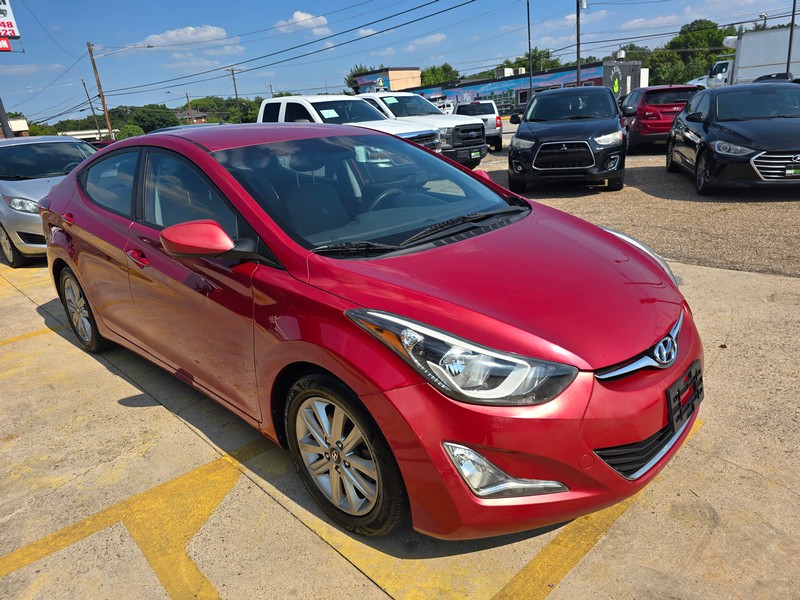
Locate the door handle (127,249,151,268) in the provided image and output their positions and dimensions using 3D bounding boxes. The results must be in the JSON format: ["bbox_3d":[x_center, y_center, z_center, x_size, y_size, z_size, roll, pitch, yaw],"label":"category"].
[{"bbox_3d":[-1.288,-0.206,2.614,0.230,0.075,0.055,14,25,41],"label":"door handle"}]

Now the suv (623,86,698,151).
[{"bbox_3d":[7.170,-5.161,14.870,1.820,1.640,4.400,1,20,14],"label":"suv"}]

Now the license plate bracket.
[{"bbox_3d":[0.989,0.322,1.839,0.030,0.155,0.330,1,17,45],"label":"license plate bracket"}]

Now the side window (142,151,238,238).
[{"bbox_3d":[-1.021,-0.519,2.510,1.000,0.410,0.070,14,3,41],"label":"side window"}]

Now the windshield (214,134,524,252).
[{"bbox_3d":[-0.080,-0.583,2.602,1.440,0.130,1.020,-20,49,-44],"label":"windshield"}]

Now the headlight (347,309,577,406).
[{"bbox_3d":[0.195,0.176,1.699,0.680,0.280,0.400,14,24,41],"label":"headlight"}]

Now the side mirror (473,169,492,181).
[{"bbox_3d":[0.479,-0.730,3.267,0.170,0.160,0.220,14,25,41],"label":"side mirror"}]

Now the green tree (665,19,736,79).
[{"bbox_3d":[27.431,-21.363,49.386,7.500,8.600,7.500,6,21,27],"label":"green tree"}]

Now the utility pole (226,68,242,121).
[{"bbox_3d":[-21.437,-25.078,70.775,2.200,10.380,0.350,-9,18,-14],"label":"utility pole"}]

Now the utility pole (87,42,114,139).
[{"bbox_3d":[-25.024,-16.272,45.138,0.320,10.051,0.320,-13,20,-25],"label":"utility pole"}]

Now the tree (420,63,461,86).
[{"bbox_3d":[4.693,-22.754,60.757,5.500,7.965,5.500,-3,18,6],"label":"tree"}]

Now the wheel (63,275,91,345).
[{"bbox_3d":[-2.148,0.039,3.711,0.445,0.445,0.190,14,25,41],"label":"wheel"}]

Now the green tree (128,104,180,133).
[{"bbox_3d":[-34.552,-24.377,76.096,7.800,6.800,7.800,-12,20,-21],"label":"green tree"}]

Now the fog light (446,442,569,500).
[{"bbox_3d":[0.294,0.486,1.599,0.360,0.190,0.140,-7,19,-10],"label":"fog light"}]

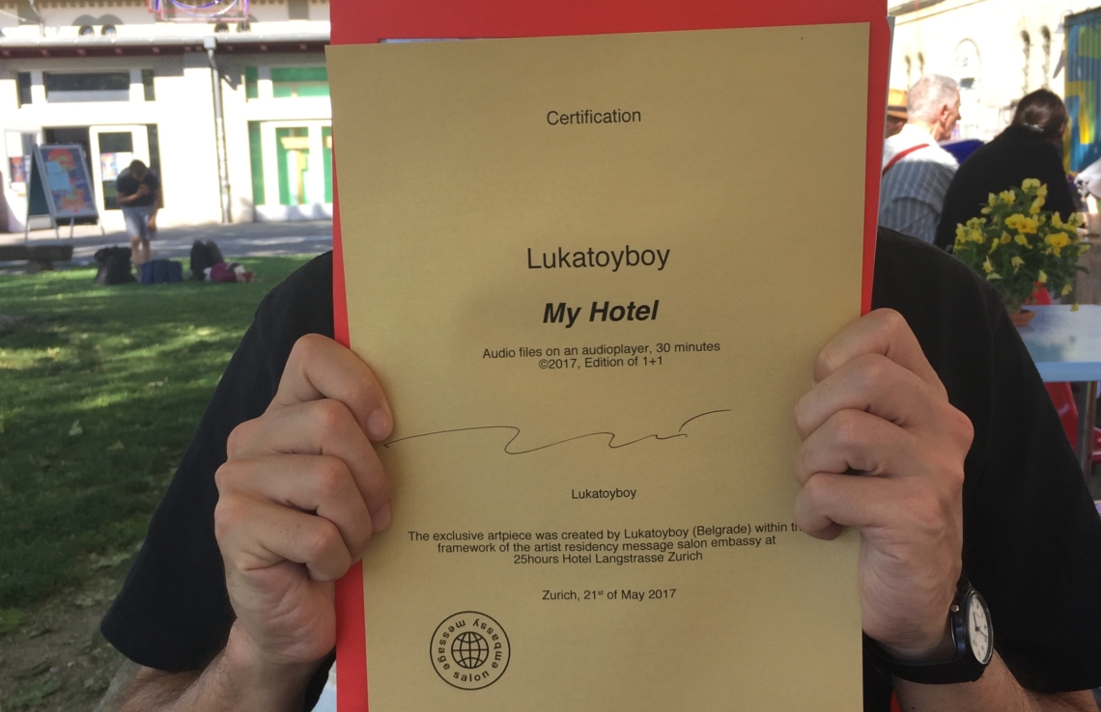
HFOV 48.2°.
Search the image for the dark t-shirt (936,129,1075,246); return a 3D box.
[{"bbox_3d":[1.493,-0.486,4.050,0.480,0.570,0.380,2,12,24],"label":"dark t-shirt"}]

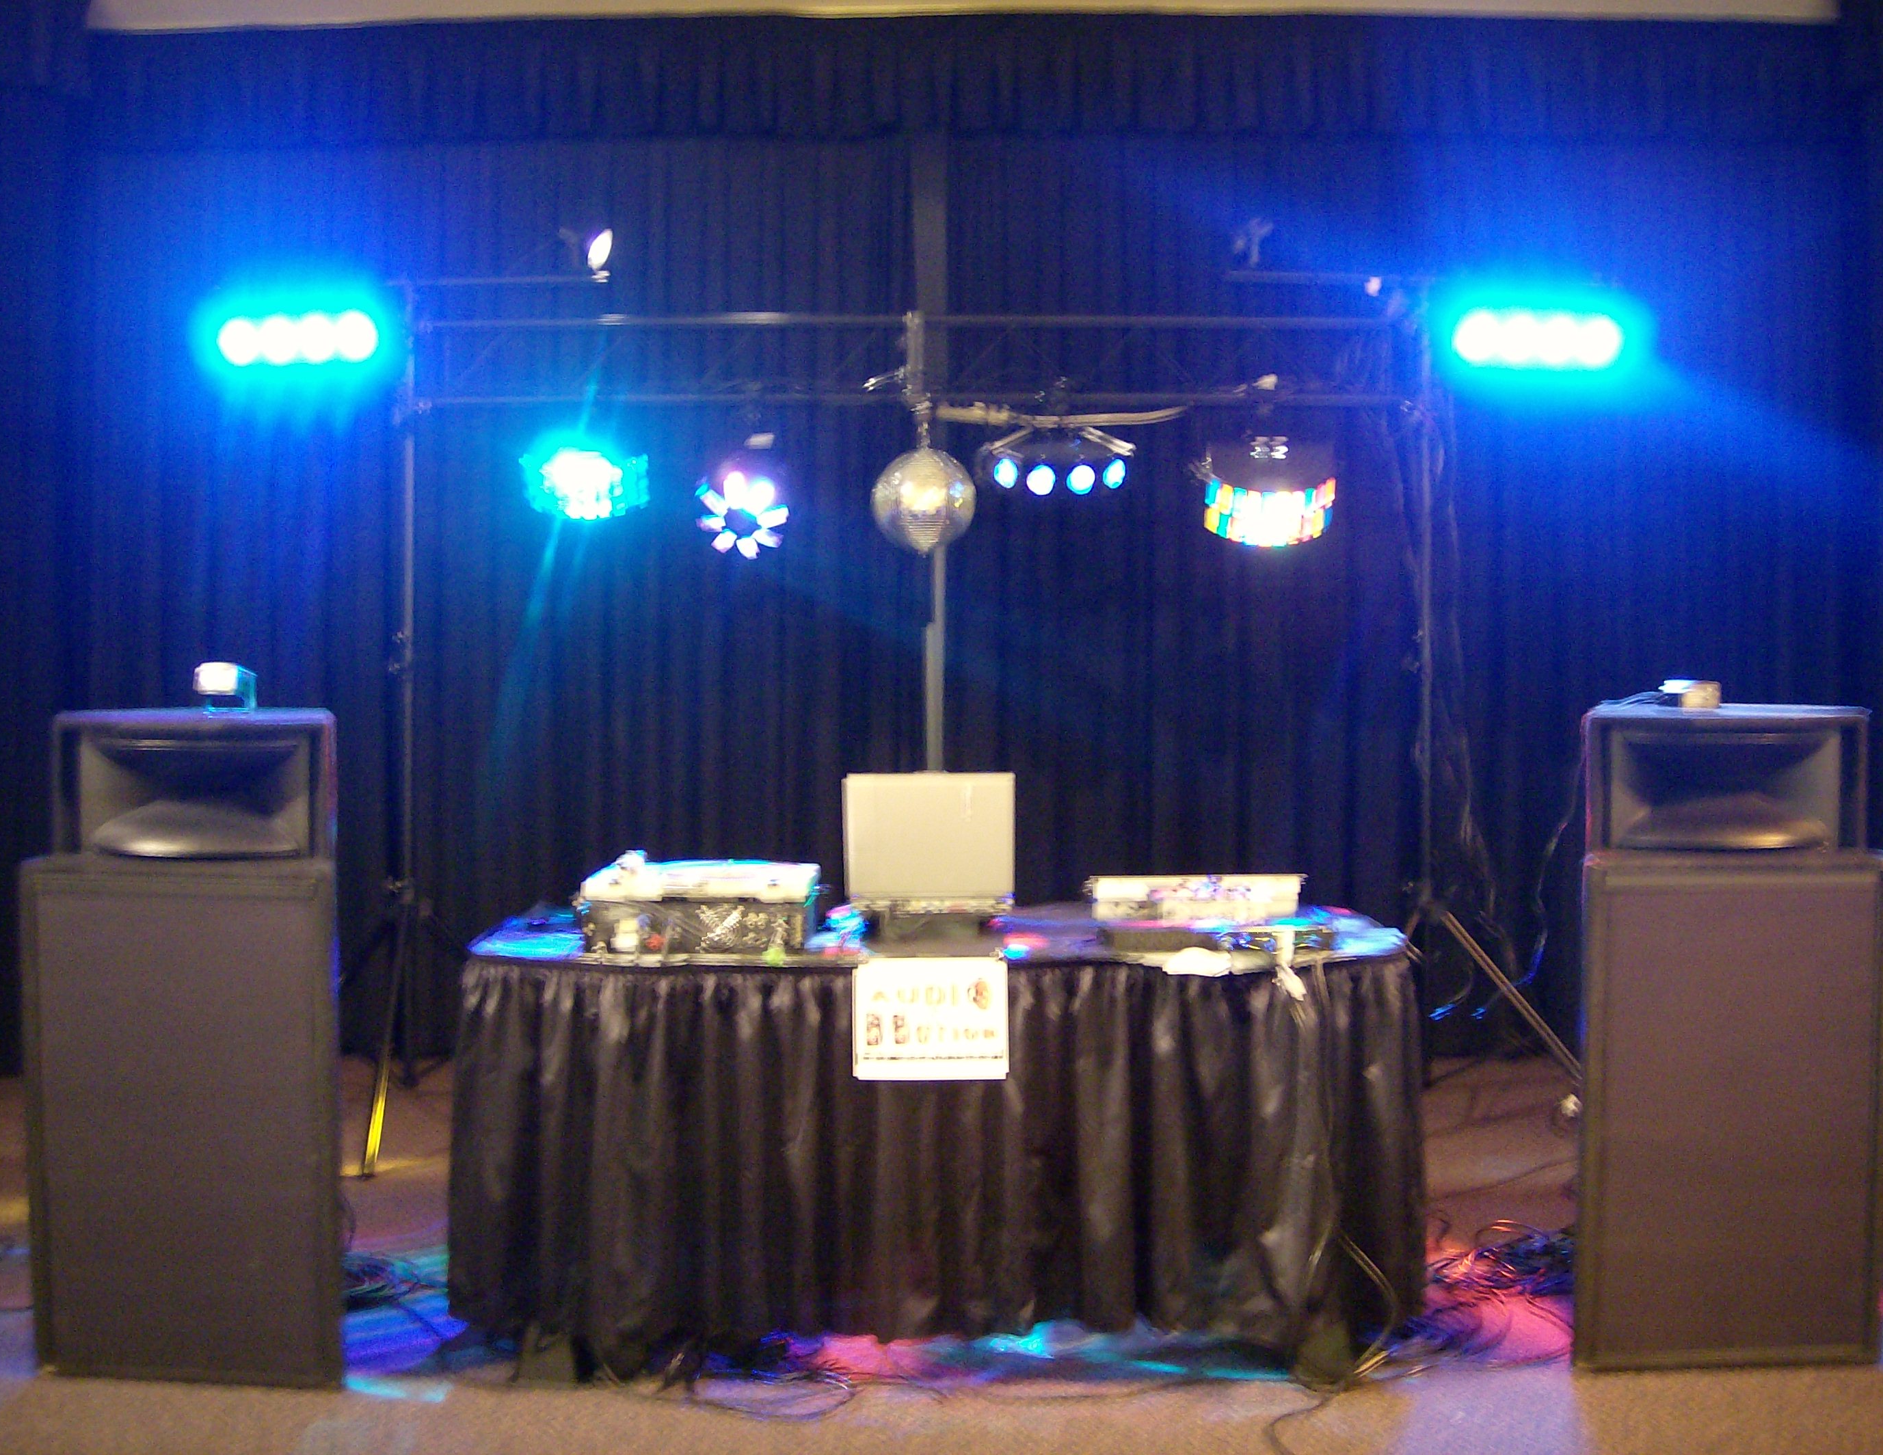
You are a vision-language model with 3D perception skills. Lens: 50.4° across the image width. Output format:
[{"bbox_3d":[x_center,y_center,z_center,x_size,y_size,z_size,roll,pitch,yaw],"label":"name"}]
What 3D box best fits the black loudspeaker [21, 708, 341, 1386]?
[{"bbox_3d":[-1.381,0.571,3.904,0.570,1.205,0.530,0,3,2],"label":"black loudspeaker"}]

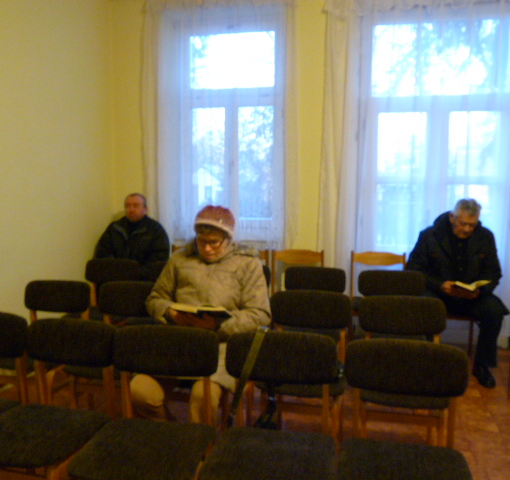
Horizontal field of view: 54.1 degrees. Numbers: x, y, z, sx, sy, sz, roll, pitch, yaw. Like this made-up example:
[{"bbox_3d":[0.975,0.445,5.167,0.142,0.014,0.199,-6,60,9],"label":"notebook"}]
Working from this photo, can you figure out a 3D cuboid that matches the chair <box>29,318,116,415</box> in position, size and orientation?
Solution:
[{"bbox_3d":[-0.818,0.740,1.899,0.451,0.795,0.514,1,6,14],"label":"chair"}]

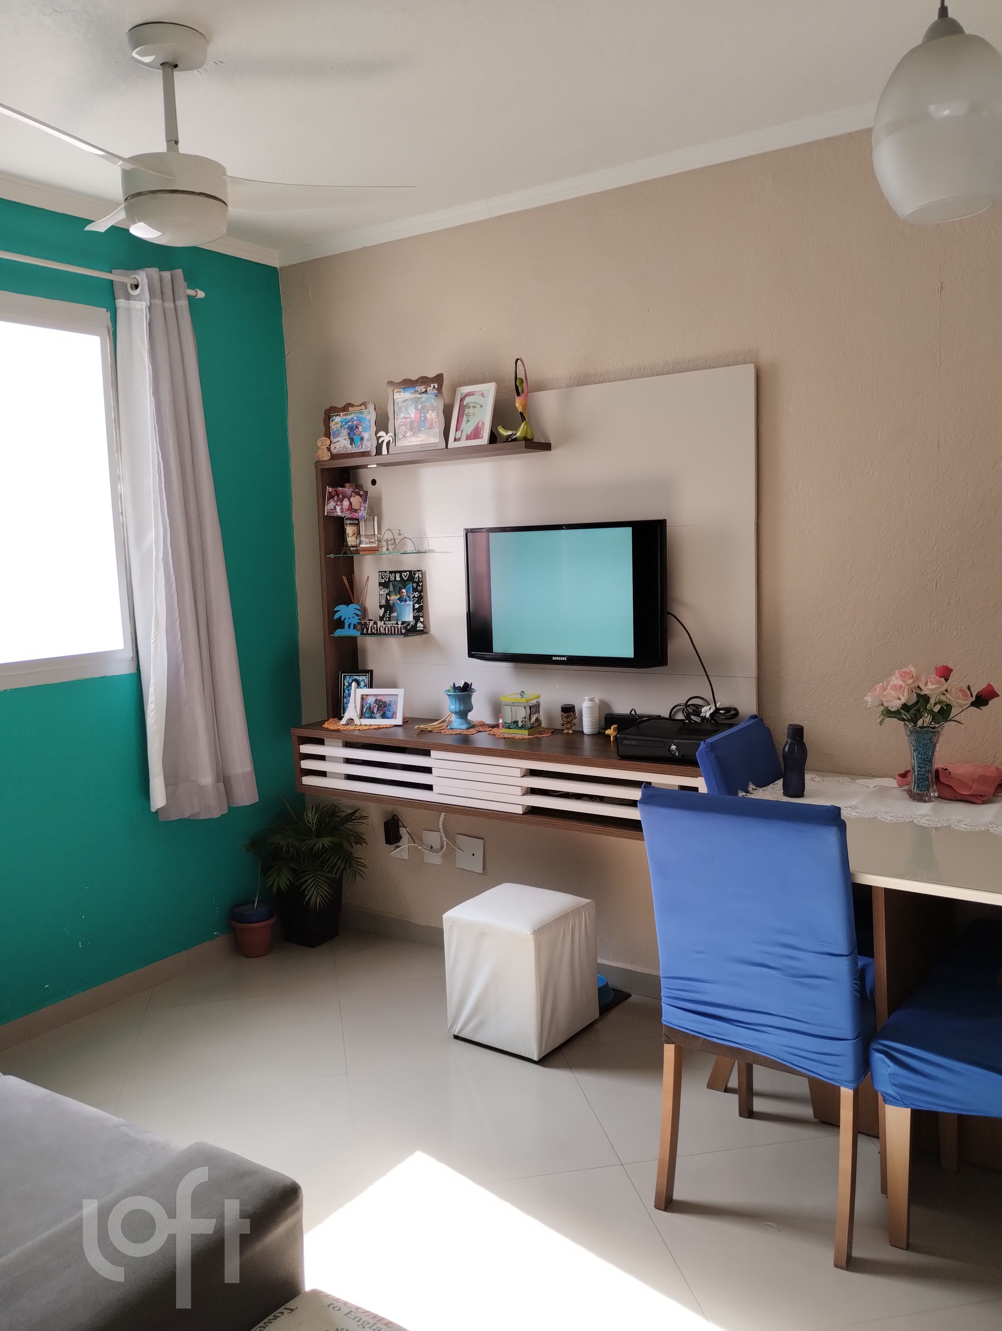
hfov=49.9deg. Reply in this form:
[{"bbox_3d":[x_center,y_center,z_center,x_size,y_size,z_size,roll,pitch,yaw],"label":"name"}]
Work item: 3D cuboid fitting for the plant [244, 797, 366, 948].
[{"bbox_3d":[-0.697,0.777,3.946,0.380,0.505,0.360,3,8,34],"label":"plant"}]

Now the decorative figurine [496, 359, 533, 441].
[{"bbox_3d":[0.046,-0.814,3.341,0.120,0.255,0.070,1,7,26],"label":"decorative figurine"}]

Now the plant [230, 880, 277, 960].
[{"bbox_3d":[-0.895,0.903,3.897,0.160,0.282,0.160,-2,6,0],"label":"plant"}]

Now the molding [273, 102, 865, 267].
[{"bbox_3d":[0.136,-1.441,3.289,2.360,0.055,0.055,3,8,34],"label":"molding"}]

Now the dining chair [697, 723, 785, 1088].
[{"bbox_3d":[0.831,0.641,2.817,0.510,0.950,0.430,2,8,34],"label":"dining chair"}]

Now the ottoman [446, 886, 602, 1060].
[{"bbox_3d":[0.063,0.903,3.218,0.322,0.377,0.332,3,8,35],"label":"ottoman"}]

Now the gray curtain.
[{"bbox_3d":[-1.022,-0.353,3.546,0.120,1.740,0.430,2,8,34],"label":"gray curtain"}]

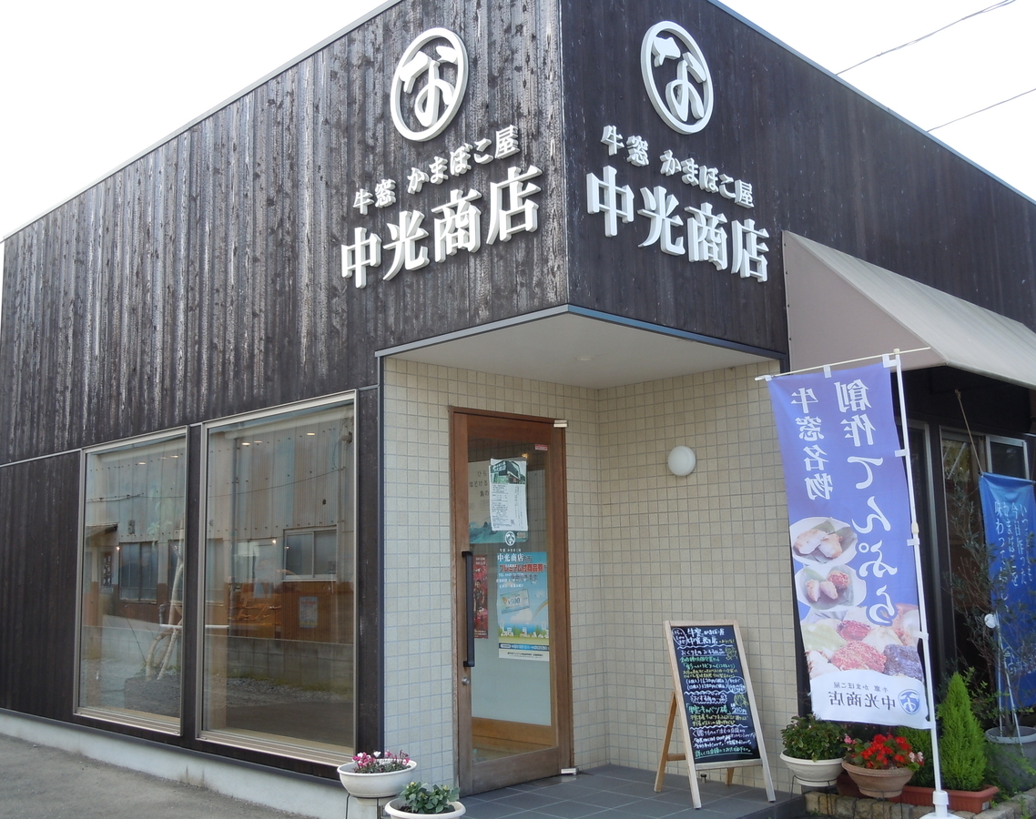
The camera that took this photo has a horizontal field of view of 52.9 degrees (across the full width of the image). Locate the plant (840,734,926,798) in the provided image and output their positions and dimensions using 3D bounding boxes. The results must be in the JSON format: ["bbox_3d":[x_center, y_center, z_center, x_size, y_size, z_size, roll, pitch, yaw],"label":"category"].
[{"bbox_3d":[1.707,1.671,4.900,0.355,0.275,0.350,-9,-11,44],"label":"plant"}]

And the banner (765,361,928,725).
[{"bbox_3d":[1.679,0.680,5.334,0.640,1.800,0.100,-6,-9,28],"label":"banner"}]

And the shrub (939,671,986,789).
[{"bbox_3d":[2.252,1.631,5.280,0.230,0.580,0.230,-9,-11,44],"label":"shrub"}]

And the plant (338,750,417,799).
[{"bbox_3d":[-0.637,1.650,4.720,0.360,0.195,0.360,-1,-8,0],"label":"plant"}]

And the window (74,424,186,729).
[{"bbox_3d":[-2.806,1.218,7.490,1.690,2.030,0.100,-9,-11,44],"label":"window"}]

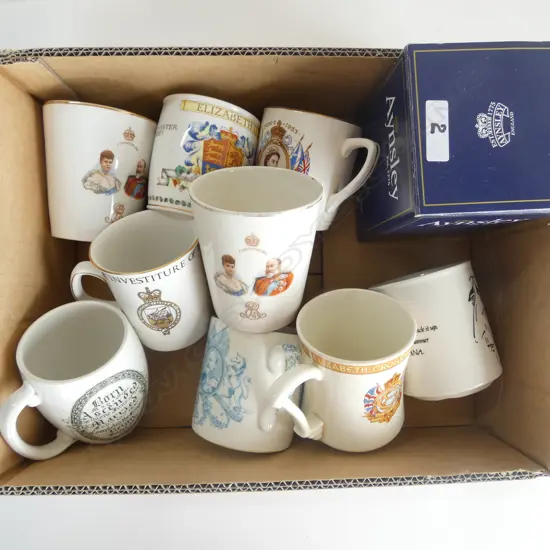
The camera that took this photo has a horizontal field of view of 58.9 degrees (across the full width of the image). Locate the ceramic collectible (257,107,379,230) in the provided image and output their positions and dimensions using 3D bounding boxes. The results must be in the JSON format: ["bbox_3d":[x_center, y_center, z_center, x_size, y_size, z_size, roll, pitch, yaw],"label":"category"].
[{"bbox_3d":[0.030,-0.078,0.381,0.100,0.078,0.082,17,101,28],"label":"ceramic collectible"}]

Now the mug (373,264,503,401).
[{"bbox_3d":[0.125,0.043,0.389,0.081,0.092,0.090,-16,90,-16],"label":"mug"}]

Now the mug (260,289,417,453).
[{"bbox_3d":[0.048,0.076,0.360,0.108,0.083,0.093,-19,126,-19],"label":"mug"}]

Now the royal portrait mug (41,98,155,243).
[{"bbox_3d":[-0.132,-0.071,0.367,0.086,0.086,0.093,8,94,0],"label":"royal portrait mug"}]

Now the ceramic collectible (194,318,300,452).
[{"bbox_3d":[-0.013,0.086,0.374,0.082,0.105,0.089,12,86,-24],"label":"ceramic collectible"}]

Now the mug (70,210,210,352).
[{"bbox_3d":[-0.102,0.010,0.381,0.107,0.080,0.090,-7,130,2],"label":"mug"}]

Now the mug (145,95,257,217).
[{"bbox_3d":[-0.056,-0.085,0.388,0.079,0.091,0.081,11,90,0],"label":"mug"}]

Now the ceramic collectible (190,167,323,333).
[{"bbox_3d":[-0.012,-0.015,0.339,0.086,0.086,0.095,1,122,0],"label":"ceramic collectible"}]

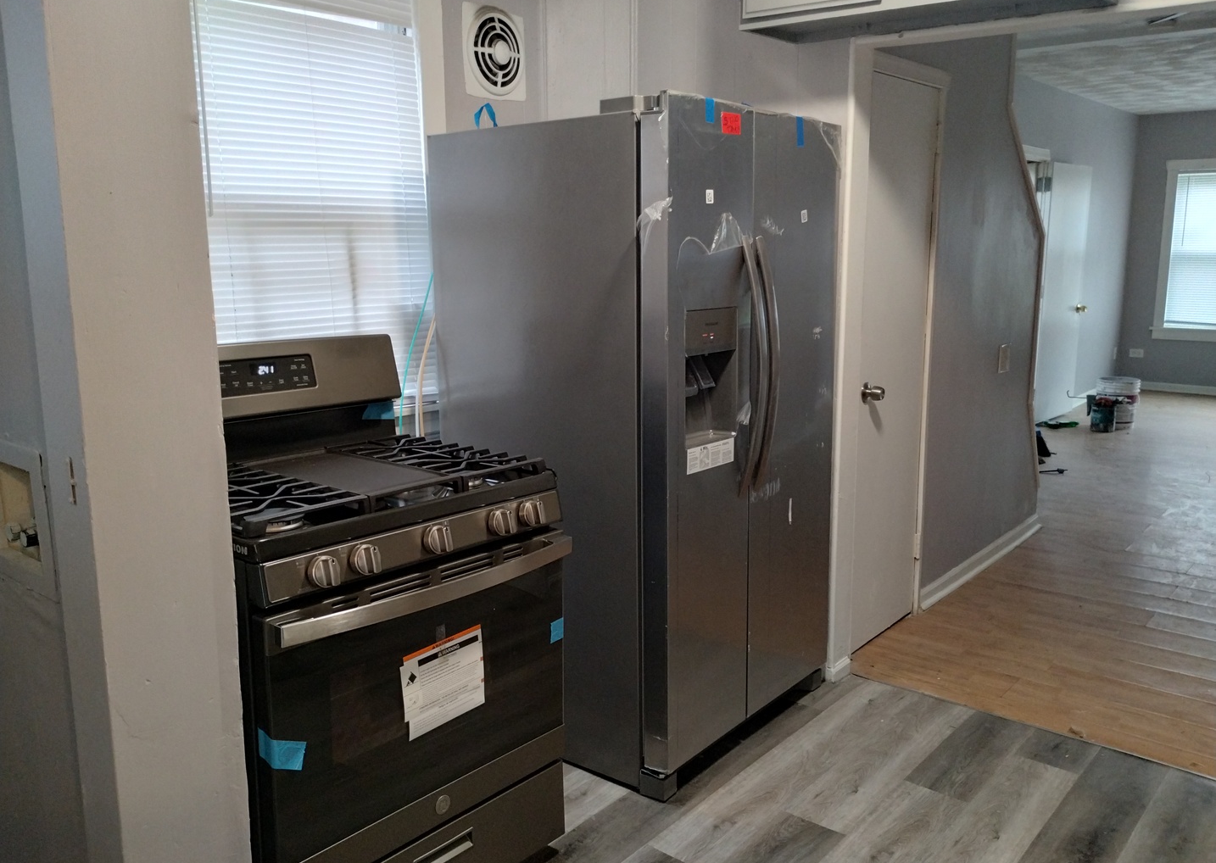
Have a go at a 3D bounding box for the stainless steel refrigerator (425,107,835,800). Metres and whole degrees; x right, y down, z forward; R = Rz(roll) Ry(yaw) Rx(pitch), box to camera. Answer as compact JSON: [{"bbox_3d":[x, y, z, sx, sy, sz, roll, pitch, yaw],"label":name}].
[{"bbox_3d":[0.120,-0.006,2.992,0.888,1.775,0.897,8,13,38],"label":"stainless steel refrigerator"}]

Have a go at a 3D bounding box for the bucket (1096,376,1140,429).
[{"bbox_3d":[4.039,-0.218,7.822,0.300,0.370,0.300,5,12,27],"label":"bucket"}]

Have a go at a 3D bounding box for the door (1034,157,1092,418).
[{"bbox_3d":[3.668,-1.102,7.963,0.040,2.030,0.839,10,15,43],"label":"door"}]

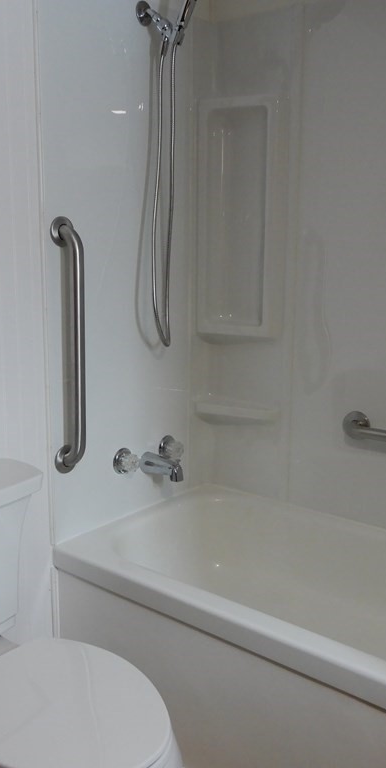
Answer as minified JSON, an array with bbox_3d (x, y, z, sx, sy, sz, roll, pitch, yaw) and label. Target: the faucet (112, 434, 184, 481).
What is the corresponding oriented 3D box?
[{"bbox_3d":[-0.093,0.242,2.155,0.148,0.112,0.276,9,13,38],"label":"faucet"}]

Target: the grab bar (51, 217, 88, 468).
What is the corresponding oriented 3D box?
[{"bbox_3d":[-0.316,-0.089,1.872,0.076,0.690,0.080,9,13,38],"label":"grab bar"}]

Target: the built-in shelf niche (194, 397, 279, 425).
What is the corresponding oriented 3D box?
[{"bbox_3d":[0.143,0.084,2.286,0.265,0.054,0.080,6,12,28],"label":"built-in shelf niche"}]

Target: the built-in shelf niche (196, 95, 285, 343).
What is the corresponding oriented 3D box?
[{"bbox_3d":[0.148,-0.497,2.184,0.267,0.722,0.085,6,12,28],"label":"built-in shelf niche"}]

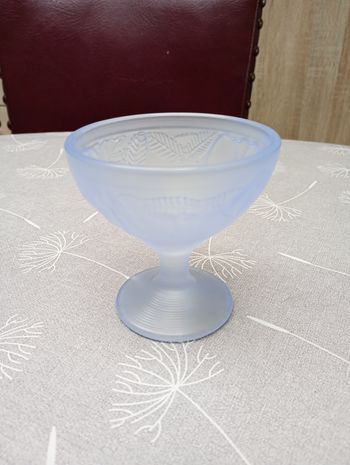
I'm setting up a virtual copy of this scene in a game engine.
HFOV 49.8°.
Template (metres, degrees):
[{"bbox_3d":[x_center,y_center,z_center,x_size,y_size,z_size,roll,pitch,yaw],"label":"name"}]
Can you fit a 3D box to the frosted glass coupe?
[{"bbox_3d":[0.000,-0.003,0.210,0.103,0.103,0.103,0,29,0],"label":"frosted glass coupe"}]

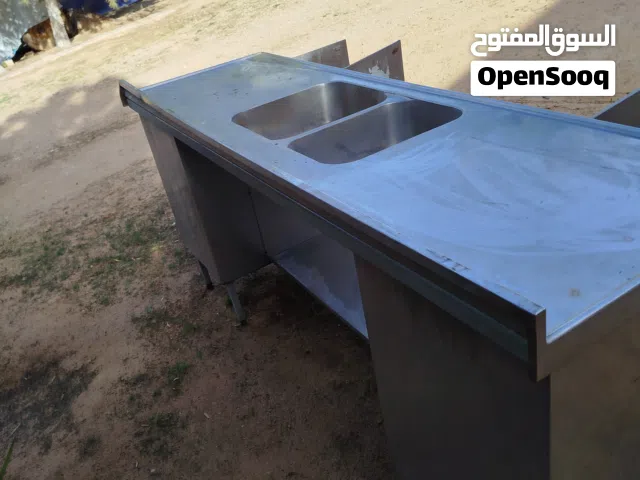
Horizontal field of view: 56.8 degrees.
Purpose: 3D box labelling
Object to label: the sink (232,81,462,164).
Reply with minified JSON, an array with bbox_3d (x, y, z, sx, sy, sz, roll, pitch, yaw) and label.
[{"bbox_3d":[0.062,-0.284,1.738,0.423,0.165,0.658,-25,32,-22],"label":"sink"}]

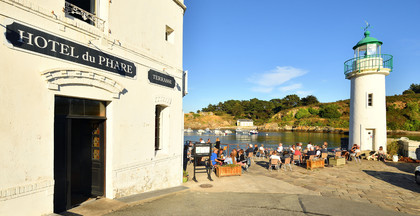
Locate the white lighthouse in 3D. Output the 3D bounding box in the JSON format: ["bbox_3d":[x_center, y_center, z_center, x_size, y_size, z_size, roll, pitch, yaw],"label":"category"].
[{"bbox_3d":[13.281,-1.558,16.700,3.200,10.600,3.200,-1,-2,37],"label":"white lighthouse"}]

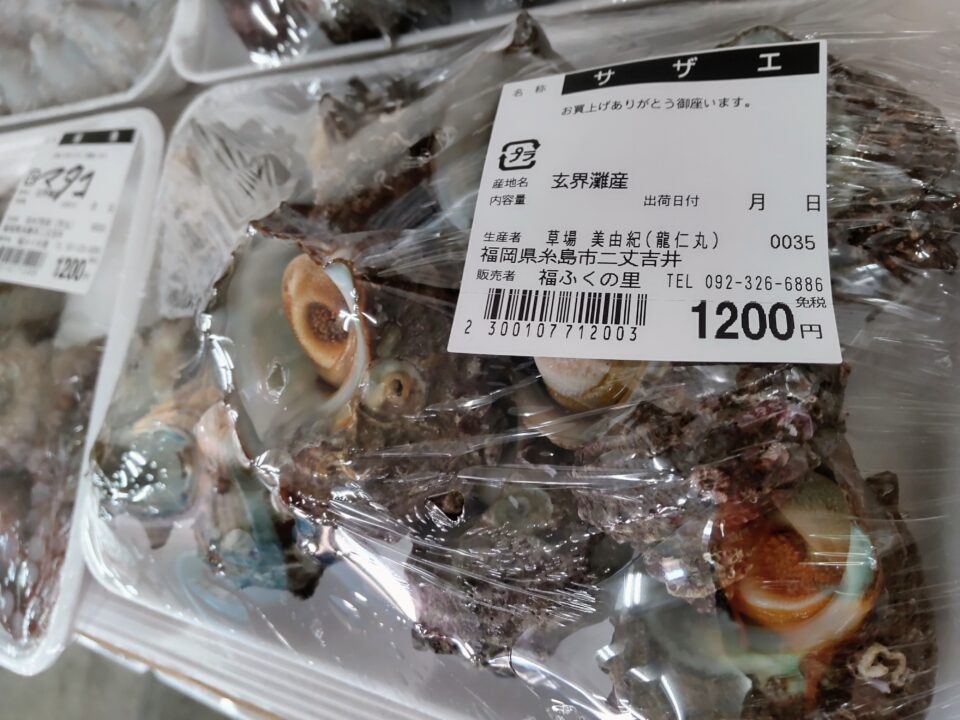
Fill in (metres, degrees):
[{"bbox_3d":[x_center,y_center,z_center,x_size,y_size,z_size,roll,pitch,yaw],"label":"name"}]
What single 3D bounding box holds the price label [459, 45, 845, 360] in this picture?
[{"bbox_3d":[0.025,-0.026,0.106,0.055,0.003,0.056,1,66,21],"label":"price label"}]

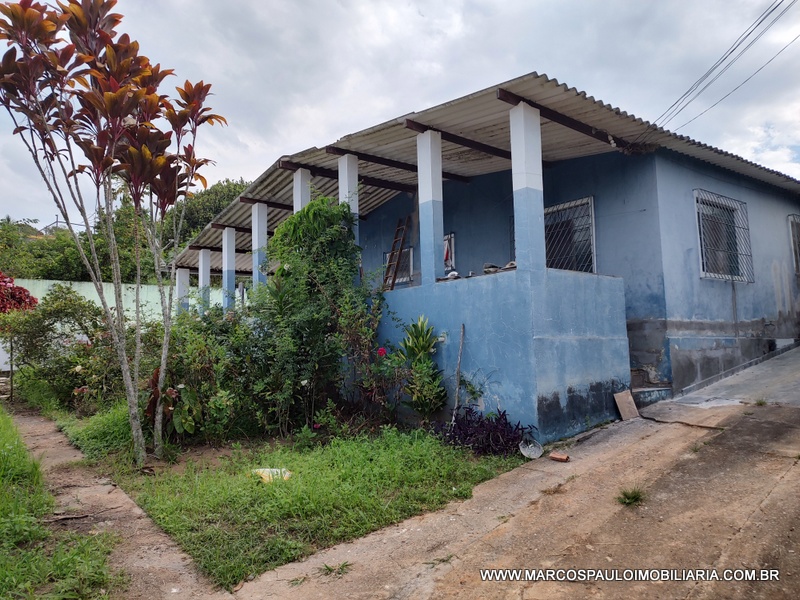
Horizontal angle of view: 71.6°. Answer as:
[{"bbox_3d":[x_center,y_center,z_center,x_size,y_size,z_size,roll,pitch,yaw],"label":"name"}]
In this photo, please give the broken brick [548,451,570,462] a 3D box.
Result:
[{"bbox_3d":[1.552,1.522,5.380,0.175,0.060,0.110,-7,-2,33],"label":"broken brick"}]

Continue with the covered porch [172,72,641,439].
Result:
[{"bbox_3d":[-1.432,-0.185,12.372,3.450,4.870,14.000,3,-7,-38],"label":"covered porch"}]

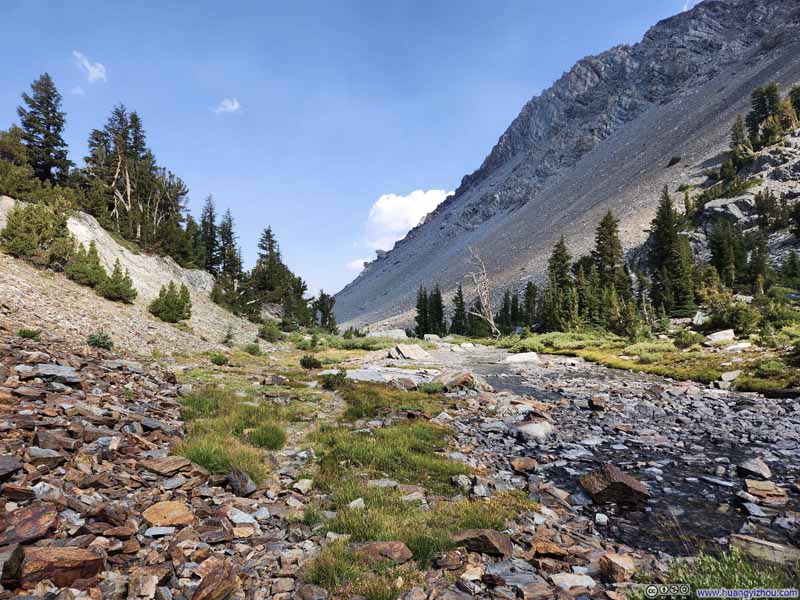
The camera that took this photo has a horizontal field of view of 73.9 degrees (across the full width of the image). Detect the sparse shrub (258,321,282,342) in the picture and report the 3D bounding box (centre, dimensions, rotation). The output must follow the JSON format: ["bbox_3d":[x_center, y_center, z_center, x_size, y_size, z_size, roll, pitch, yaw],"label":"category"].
[{"bbox_3d":[-6.822,1.659,28.000,1.228,1.159,1.228,0,-1,-14],"label":"sparse shrub"}]

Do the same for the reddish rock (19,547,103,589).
[{"bbox_3d":[-1.820,1.434,2.850,0.390,0.150,0.230,1,-2,-32],"label":"reddish rock"}]

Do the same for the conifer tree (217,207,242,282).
[{"bbox_3d":[-13.473,-4.228,42.000,1.952,6.006,1.849,0,-1,0],"label":"conifer tree"}]

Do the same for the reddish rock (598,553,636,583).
[{"bbox_3d":[1.289,1.585,3.150,0.220,0.120,0.180,0,-1,0],"label":"reddish rock"}]

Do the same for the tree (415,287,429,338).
[{"bbox_3d":[2.225,1.345,55.000,1.448,5.484,1.448,0,-1,2],"label":"tree"}]

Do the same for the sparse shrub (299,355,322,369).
[{"bbox_3d":[-2.581,1.794,15.500,0.633,0.408,0.570,0,-1,-9],"label":"sparse shrub"}]

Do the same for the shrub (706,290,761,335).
[{"bbox_3d":[18.197,0.682,29.000,2.799,2.281,2.357,0,-1,0],"label":"shrub"}]

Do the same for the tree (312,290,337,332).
[{"bbox_3d":[-6.818,1.039,48.000,2.059,3.793,1.951,0,-1,0],"label":"tree"}]

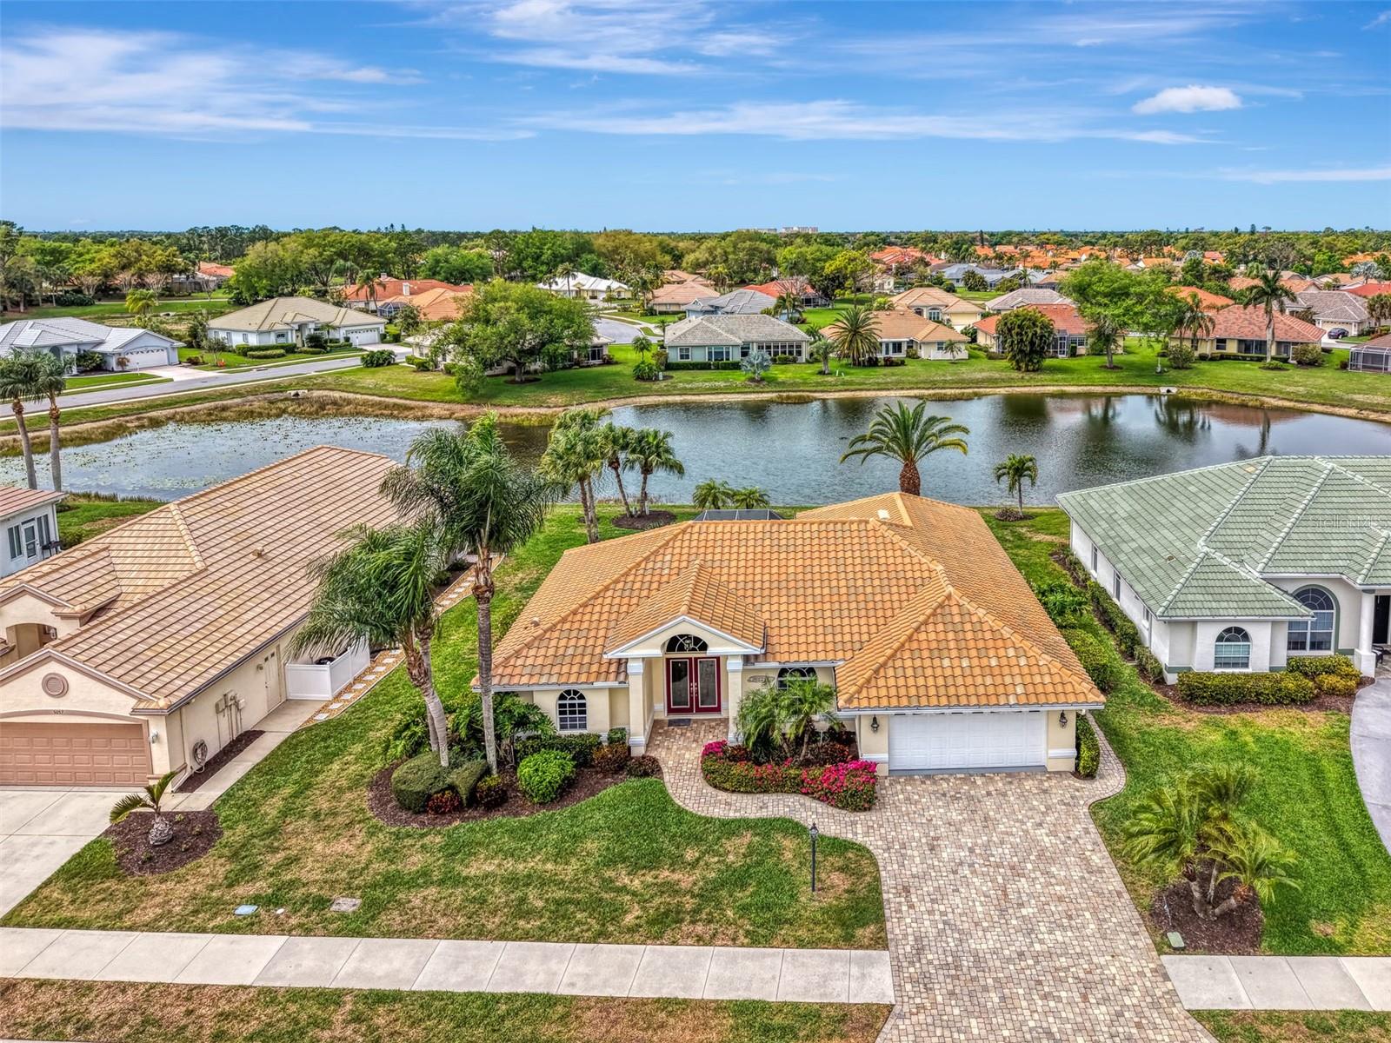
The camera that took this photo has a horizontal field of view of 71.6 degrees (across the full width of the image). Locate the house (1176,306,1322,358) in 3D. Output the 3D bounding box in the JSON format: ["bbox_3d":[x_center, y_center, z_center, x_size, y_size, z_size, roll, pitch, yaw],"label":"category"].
[{"bbox_3d":[71.500,-24.871,126.723,16.800,6.100,14.500,7,18,23],"label":"house"}]

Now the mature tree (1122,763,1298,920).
[{"bbox_3d":[12.643,7.878,23.698,3.900,3.810,3.600,0,17,0],"label":"mature tree"}]

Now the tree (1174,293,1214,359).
[{"bbox_3d":[65.191,-25.183,124.962,4.600,8.500,4.500,0,17,0],"label":"tree"}]

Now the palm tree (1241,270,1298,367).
[{"bbox_3d":[73.158,-25.732,121.411,6.200,11.600,6.200,0,17,0],"label":"palm tree"}]

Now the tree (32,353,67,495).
[{"bbox_3d":[-38.912,-5.387,58.090,2.600,9.510,2.600,0,17,0],"label":"tree"}]

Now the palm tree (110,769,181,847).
[{"bbox_3d":[-15.192,7.827,26.355,1.900,2.200,1.700,0,17,0],"label":"palm tree"}]

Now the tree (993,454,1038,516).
[{"bbox_3d":[18.900,-2.122,56.267,2.600,3.700,2.600,0,17,0],"label":"tree"}]

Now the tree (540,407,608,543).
[{"bbox_3d":[-6.332,-2.249,50.398,3.500,7.550,3.500,0,17,0],"label":"tree"}]

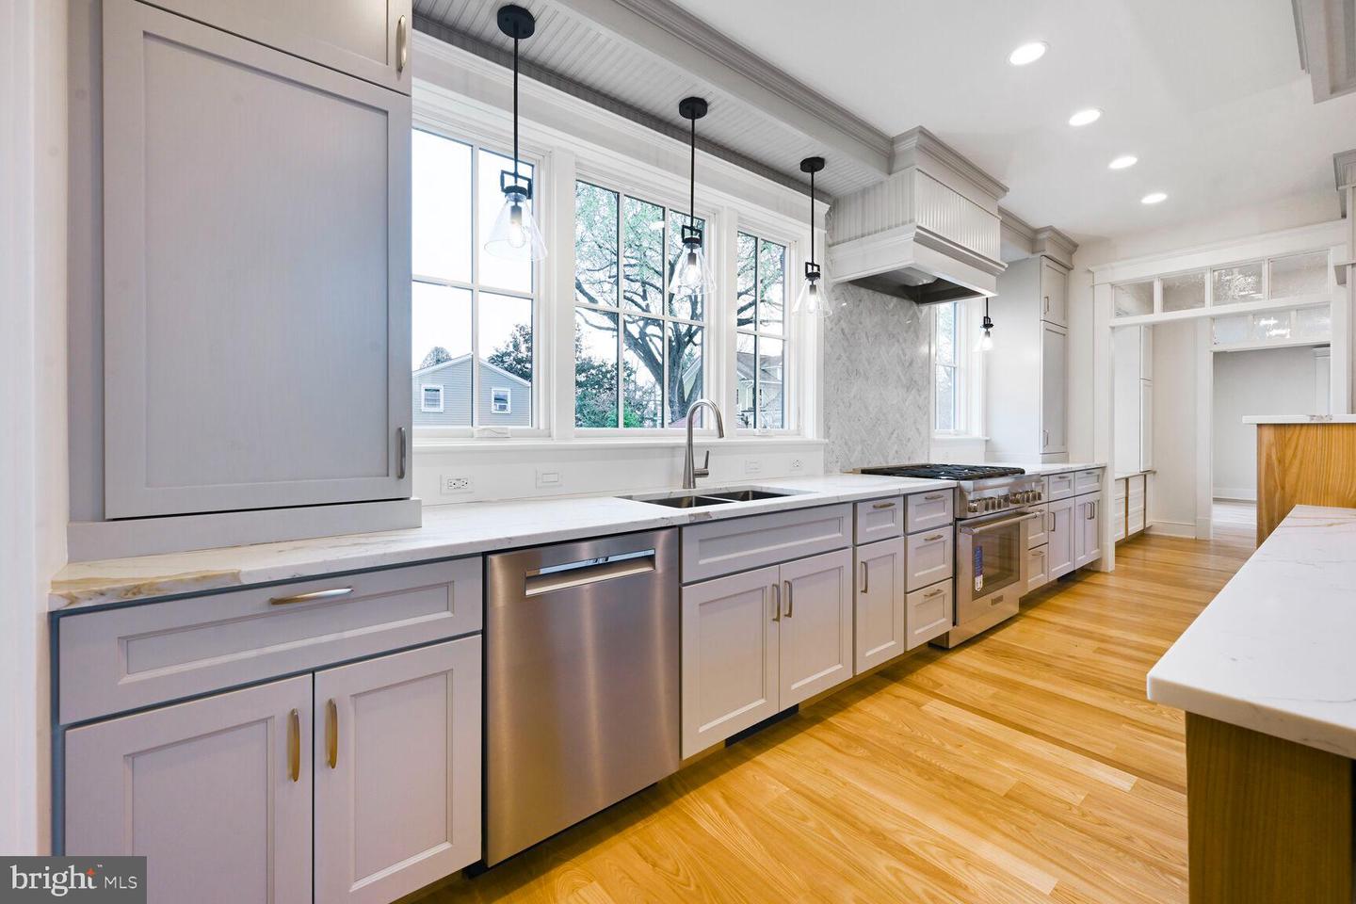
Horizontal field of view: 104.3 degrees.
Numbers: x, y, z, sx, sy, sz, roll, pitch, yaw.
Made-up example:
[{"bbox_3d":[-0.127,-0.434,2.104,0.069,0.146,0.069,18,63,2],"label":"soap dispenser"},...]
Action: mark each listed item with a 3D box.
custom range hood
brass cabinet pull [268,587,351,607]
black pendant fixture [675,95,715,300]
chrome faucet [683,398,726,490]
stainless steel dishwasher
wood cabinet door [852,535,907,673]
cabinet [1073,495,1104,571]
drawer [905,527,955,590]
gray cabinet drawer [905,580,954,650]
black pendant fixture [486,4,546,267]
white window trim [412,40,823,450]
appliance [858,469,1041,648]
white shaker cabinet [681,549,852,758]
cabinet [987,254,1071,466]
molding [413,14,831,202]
[{"bbox_3d":[1.535,-1.355,3.296,1.130,0.690,0.560,-1,1,-38],"label":"custom range hood"},{"bbox_3d":[-0.736,0.287,1.064,0.139,0.013,0.030,-1,3,-38],"label":"brass cabinet pull"},{"bbox_3d":[0.063,-1.046,2.190,0.196,0.768,0.196,0,2,0],"label":"black pendant fixture"},{"bbox_3d":[0.134,-0.032,2.265,0.126,0.396,0.235,-1,3,-38],"label":"chrome faucet"},{"bbox_3d":[-0.402,0.624,1.673,0.595,0.782,0.600,-1,1,-38],"label":"stainless steel dishwasher"},{"bbox_3d":[0.916,0.680,2.379,0.373,0.554,0.028,-1,2,-38],"label":"wood cabinet door"},{"bbox_3d":[3.047,0.593,4.386,0.677,0.576,0.601,-1,3,-38],"label":"cabinet"},{"bbox_3d":[1.116,0.521,2.778,0.469,0.266,0.480,-1,1,-38],"label":"drawer"},{"bbox_3d":[1.263,0.817,2.646,0.459,0.269,0.055,-2,3,-37],"label":"gray cabinet drawer"},{"bbox_3d":[-0.529,-1.034,1.739,0.196,0.763,0.196,-1,3,-38],"label":"black pendant fixture"},{"bbox_3d":[-0.020,-0.716,2.403,2.300,1.385,0.110,-1,1,-38],"label":"white window trim"},{"bbox_3d":[1.636,0.575,3.266,0.921,0.910,0.730,-1,1,-38],"label":"appliance"},{"bbox_3d":[0.203,0.679,2.138,0.908,0.543,0.590,-1,1,-38],"label":"white shaker cabinet"},{"bbox_3d":[2.863,-0.690,4.325,0.606,1.573,0.394,-1,3,-38],"label":"cabinet"},{"bbox_3d":[0.001,-1.406,2.317,2.257,0.069,0.040,-1,3,-38],"label":"molding"}]

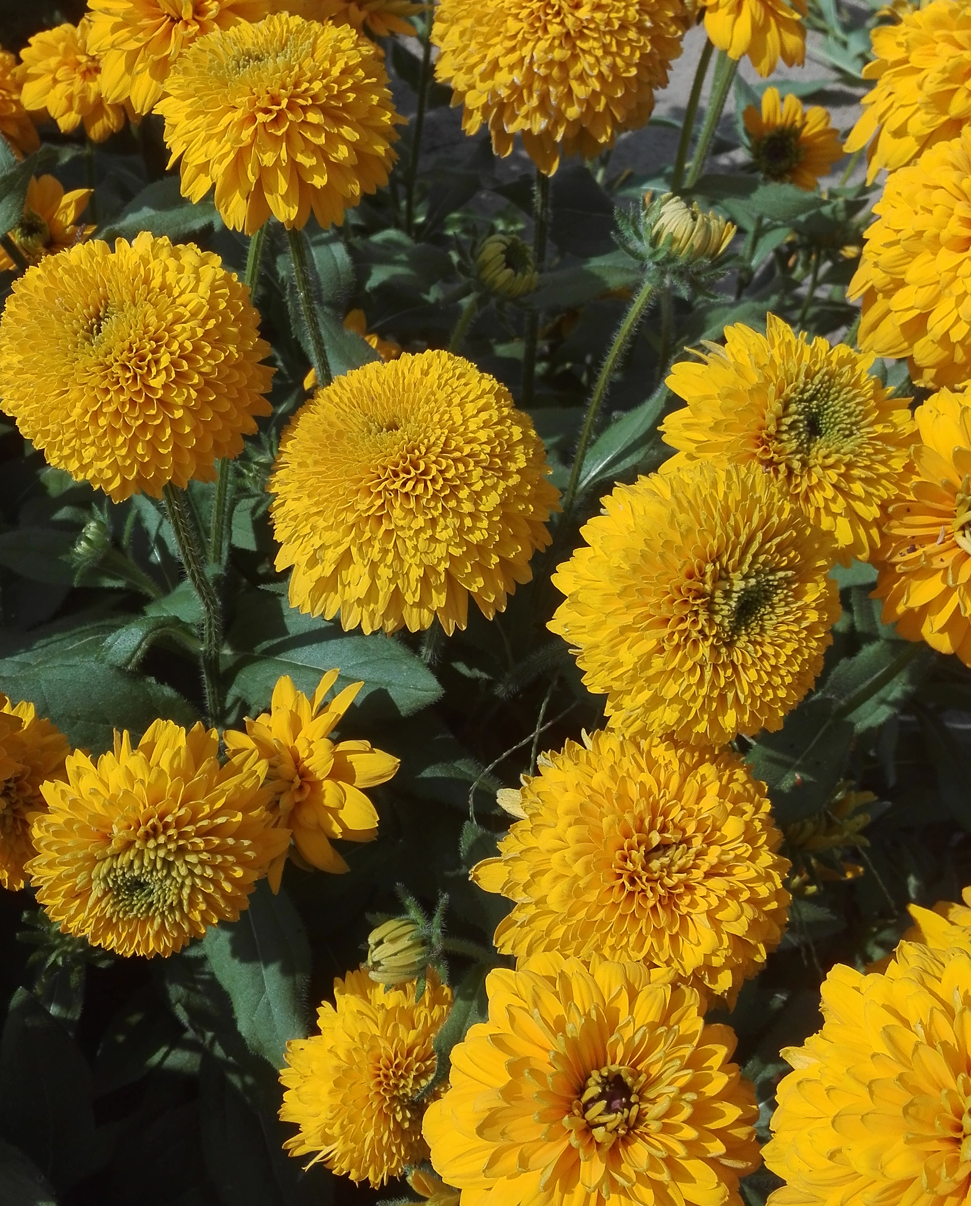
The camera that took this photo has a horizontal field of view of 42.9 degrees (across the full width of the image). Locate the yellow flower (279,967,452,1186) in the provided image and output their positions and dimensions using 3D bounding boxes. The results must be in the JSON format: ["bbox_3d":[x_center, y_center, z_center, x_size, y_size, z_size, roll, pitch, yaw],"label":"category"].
[{"bbox_3d":[-0.037,0.158,0.414,0.068,0.037,0.068,0,71,-33],"label":"yellow flower"}]

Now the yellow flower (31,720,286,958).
[{"bbox_3d":[-0.106,0.077,0.403,0.080,0.080,0.042,0,9,-5],"label":"yellow flower"}]

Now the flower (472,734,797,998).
[{"bbox_3d":[0.044,0.079,0.370,0.090,0.058,0.085,0,74,-6],"label":"flower"}]

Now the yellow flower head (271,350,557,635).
[{"bbox_3d":[-0.021,-0.033,0.362,0.088,0.062,0.088,0,56,11],"label":"yellow flower head"}]

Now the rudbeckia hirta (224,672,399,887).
[{"bbox_3d":[-0.058,0.058,0.410,0.058,0.034,0.068,0,73,-6],"label":"rudbeckia hirta"}]

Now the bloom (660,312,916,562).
[{"bbox_3d":[0.096,-0.051,0.390,0.082,0.045,0.082,0,85,-15],"label":"bloom"}]

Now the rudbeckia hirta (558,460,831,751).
[{"bbox_3d":[0.065,0.000,0.385,0.092,0.064,0.088,0,87,-26],"label":"rudbeckia hirta"}]

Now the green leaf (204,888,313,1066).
[{"bbox_3d":[-0.079,0.124,0.420,0.042,0.016,0.080,-9,67,-7],"label":"green leaf"}]

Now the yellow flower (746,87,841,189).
[{"bbox_3d":[0.147,-0.222,0.594,0.047,0.047,0.019,0,15,28],"label":"yellow flower"}]

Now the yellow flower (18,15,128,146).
[{"bbox_3d":[-0.172,-0.219,0.520,0.052,0.036,0.053,0,75,-6],"label":"yellow flower"}]

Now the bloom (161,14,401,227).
[{"bbox_3d":[-0.074,-0.172,0.445,0.085,0.066,0.082,0,57,3],"label":"bloom"}]

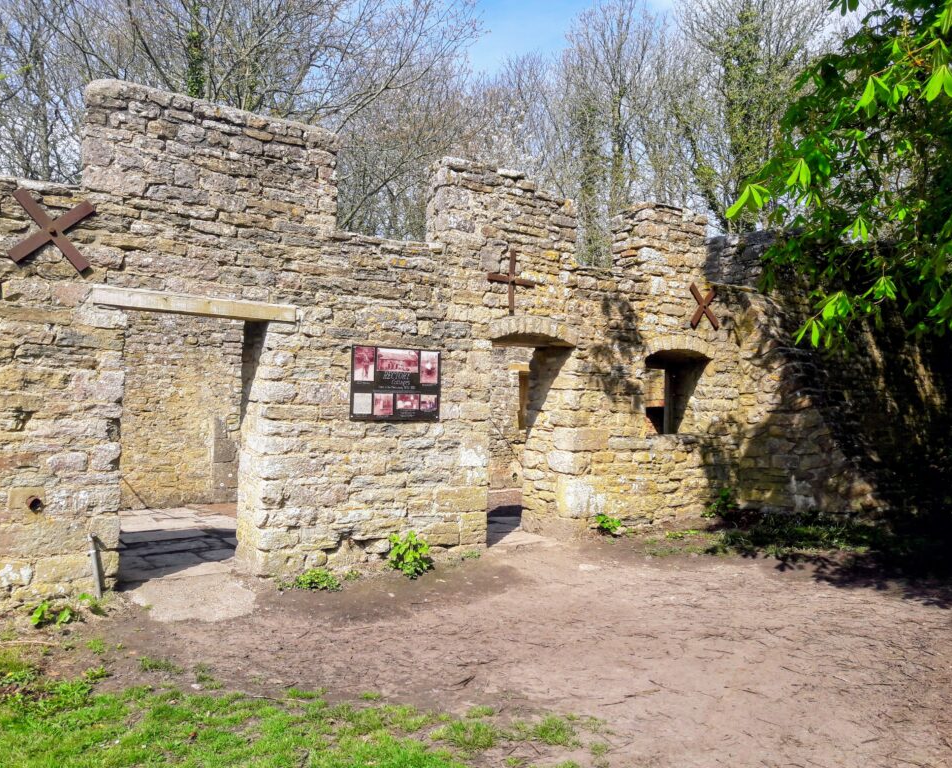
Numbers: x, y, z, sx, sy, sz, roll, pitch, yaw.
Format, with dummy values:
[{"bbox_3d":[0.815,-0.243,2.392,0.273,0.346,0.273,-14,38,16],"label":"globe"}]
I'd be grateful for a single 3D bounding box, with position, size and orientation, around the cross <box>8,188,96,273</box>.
[{"bbox_3d":[-3.026,-1.090,5.907,0.550,0.544,0.070,2,-2,-40],"label":"cross"}]

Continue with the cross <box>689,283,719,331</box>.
[{"bbox_3d":[2.943,-0.990,10.723,0.610,0.580,0.070,2,-2,-40],"label":"cross"}]

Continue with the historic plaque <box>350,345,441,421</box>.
[{"bbox_3d":[-0.752,0.006,7.870,1.022,0.697,0.030,2,-2,-40],"label":"historic plaque"}]

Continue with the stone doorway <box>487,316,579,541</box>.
[{"bbox_3d":[0.452,0.475,9.270,1.326,2.366,0.550,2,-2,-40],"label":"stone doorway"}]

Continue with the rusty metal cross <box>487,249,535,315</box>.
[{"bbox_3d":[0.364,-1.072,8.786,0.682,0.696,0.070,2,-2,-40],"label":"rusty metal cross"}]

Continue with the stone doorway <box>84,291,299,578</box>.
[{"bbox_3d":[-2.385,0.438,6.821,1.645,2.281,0.510,2,-2,-40],"label":"stone doorway"}]

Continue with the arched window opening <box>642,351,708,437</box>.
[{"bbox_3d":[2.450,0.098,10.772,1.340,1.090,0.450,2,-2,-40],"label":"arched window opening"}]

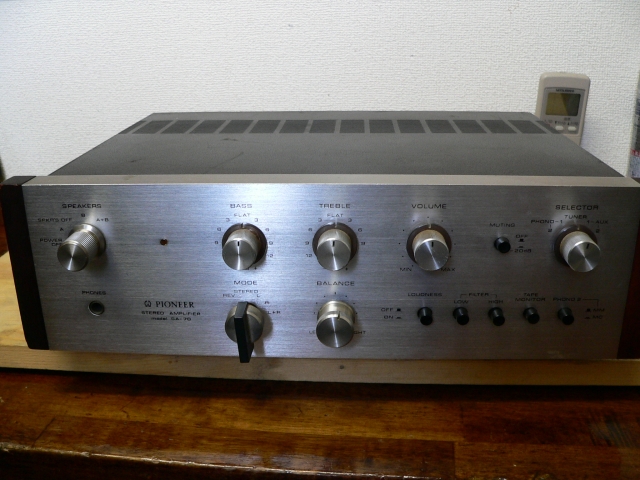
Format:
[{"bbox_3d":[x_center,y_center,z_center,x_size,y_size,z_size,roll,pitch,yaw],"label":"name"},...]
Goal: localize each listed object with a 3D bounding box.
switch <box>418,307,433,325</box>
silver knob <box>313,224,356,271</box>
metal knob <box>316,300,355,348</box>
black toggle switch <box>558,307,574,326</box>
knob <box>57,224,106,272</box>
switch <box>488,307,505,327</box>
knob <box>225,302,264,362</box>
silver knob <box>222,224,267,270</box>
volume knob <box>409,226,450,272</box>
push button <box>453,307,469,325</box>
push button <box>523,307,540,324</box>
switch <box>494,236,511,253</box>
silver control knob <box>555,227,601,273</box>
[{"bbox_3d":[0.072,0.052,0.450,0.009,0.009,0.010,0,20,3],"label":"switch"},{"bbox_3d":[0.010,0.007,0.434,0.030,0.030,0.020,0,20,3],"label":"silver knob"},{"bbox_3d":[0.011,0.057,0.450,0.026,0.026,0.019,0,20,3],"label":"metal knob"},{"bbox_3d":[0.166,0.052,0.448,0.010,0.010,0.009,0,20,3],"label":"black toggle switch"},{"bbox_3d":[-0.159,0.006,0.441,0.026,0.026,0.026,0,20,3],"label":"knob"},{"bbox_3d":[0.119,0.052,0.446,0.009,0.009,0.011,0,20,3],"label":"switch"},{"bbox_3d":[-0.051,0.063,0.457,0.025,0.034,0.024,0,20,3],"label":"knob"},{"bbox_3d":[-0.051,0.006,0.438,0.030,0.030,0.020,0,20,3],"label":"silver knob"},{"bbox_3d":[0.072,0.007,0.431,0.030,0.030,0.019,0,20,3],"label":"volume knob"},{"bbox_3d":[0.096,0.052,0.448,0.009,0.009,0.010,0,20,3],"label":"push button"},{"bbox_3d":[0.142,0.051,0.446,0.009,0.009,0.009,0,20,3],"label":"push button"},{"bbox_3d":[0.119,0.004,0.430,0.009,0.009,0.008,0,20,3],"label":"switch"},{"bbox_3d":[0.168,0.008,0.426,0.030,0.030,0.018,0,20,3],"label":"silver control knob"}]

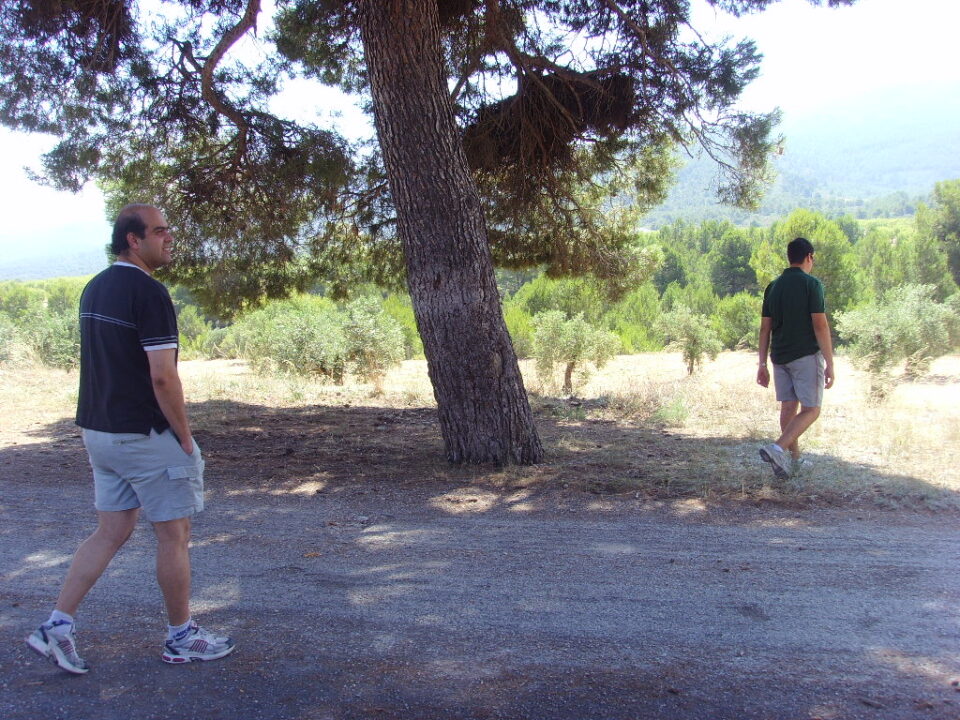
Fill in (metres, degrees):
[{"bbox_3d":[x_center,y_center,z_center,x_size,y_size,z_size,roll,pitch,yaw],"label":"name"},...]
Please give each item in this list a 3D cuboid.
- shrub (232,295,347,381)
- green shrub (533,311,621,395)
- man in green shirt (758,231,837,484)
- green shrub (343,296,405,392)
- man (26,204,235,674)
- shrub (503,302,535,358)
[{"bbox_3d":[-3.258,-0.346,18.430,1.950,1.537,1.657,0,5,0],"label":"shrub"},{"bbox_3d":[1.561,-0.119,17.438,1.424,1.359,1.353,0,5,0],"label":"green shrub"},{"bbox_3d":[2.343,-0.036,7.955,0.540,1.720,0.600,5,7,42],"label":"man in green shirt"},{"bbox_3d":[-1.723,-0.255,17.430,1.068,1.535,1.014,0,5,0],"label":"green shrub"},{"bbox_3d":[-1.323,0.299,4.016,0.720,1.730,0.540,-4,6,-36],"label":"man"},{"bbox_3d":[0.661,-0.706,25.939,1.298,1.345,1.233,0,5,0],"label":"shrub"}]

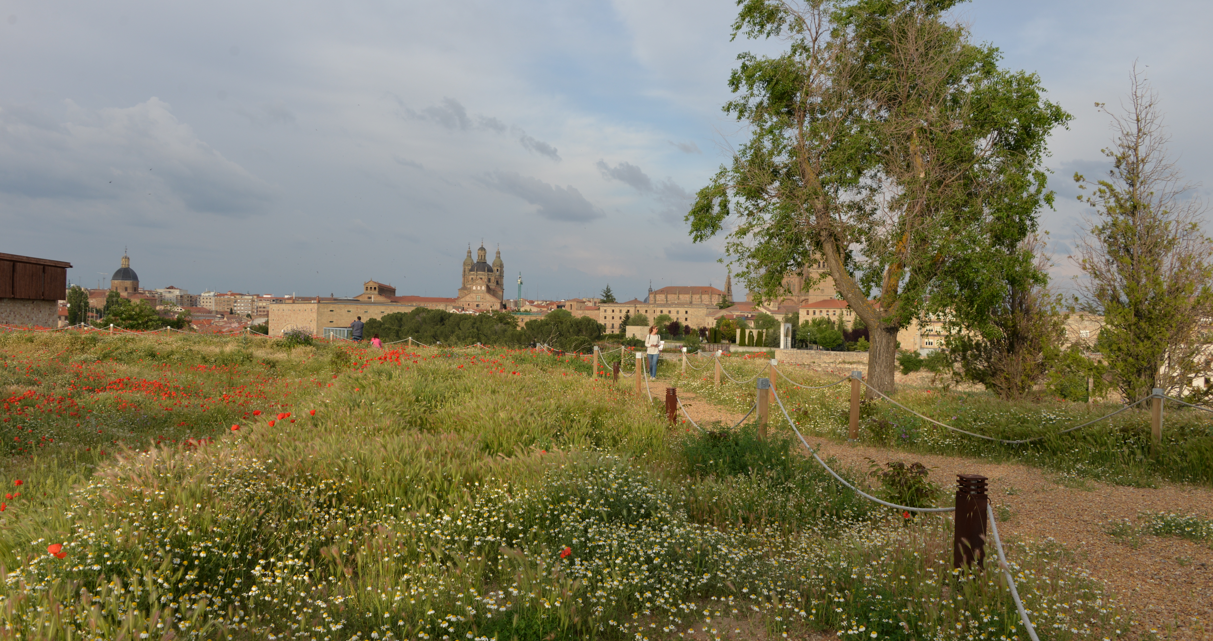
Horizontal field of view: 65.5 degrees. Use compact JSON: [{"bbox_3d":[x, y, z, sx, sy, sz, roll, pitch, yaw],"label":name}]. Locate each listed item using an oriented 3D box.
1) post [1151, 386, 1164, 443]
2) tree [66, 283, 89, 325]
[{"bbox_3d":[6.185,1.240,10.600,0.105,0.930,0.105,1,0,-44],"label":"post"},{"bbox_3d":[-106.563,-2.576,190.000,4.600,9.500,4.600,1,0,0],"label":"tree"}]

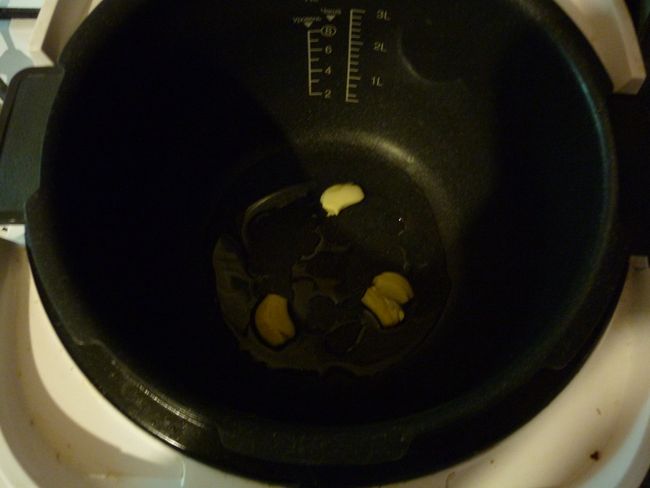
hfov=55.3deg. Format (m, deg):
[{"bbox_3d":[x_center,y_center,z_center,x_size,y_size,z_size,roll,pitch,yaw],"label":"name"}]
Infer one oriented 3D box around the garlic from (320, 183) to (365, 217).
[{"bbox_3d":[0.011,-0.030,0.393,0.029,0.015,0.019,-28,73,-9],"label":"garlic"}]

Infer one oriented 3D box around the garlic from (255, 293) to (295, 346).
[{"bbox_3d":[-0.030,0.045,0.367,0.022,0.015,0.032,-15,71,-4],"label":"garlic"}]

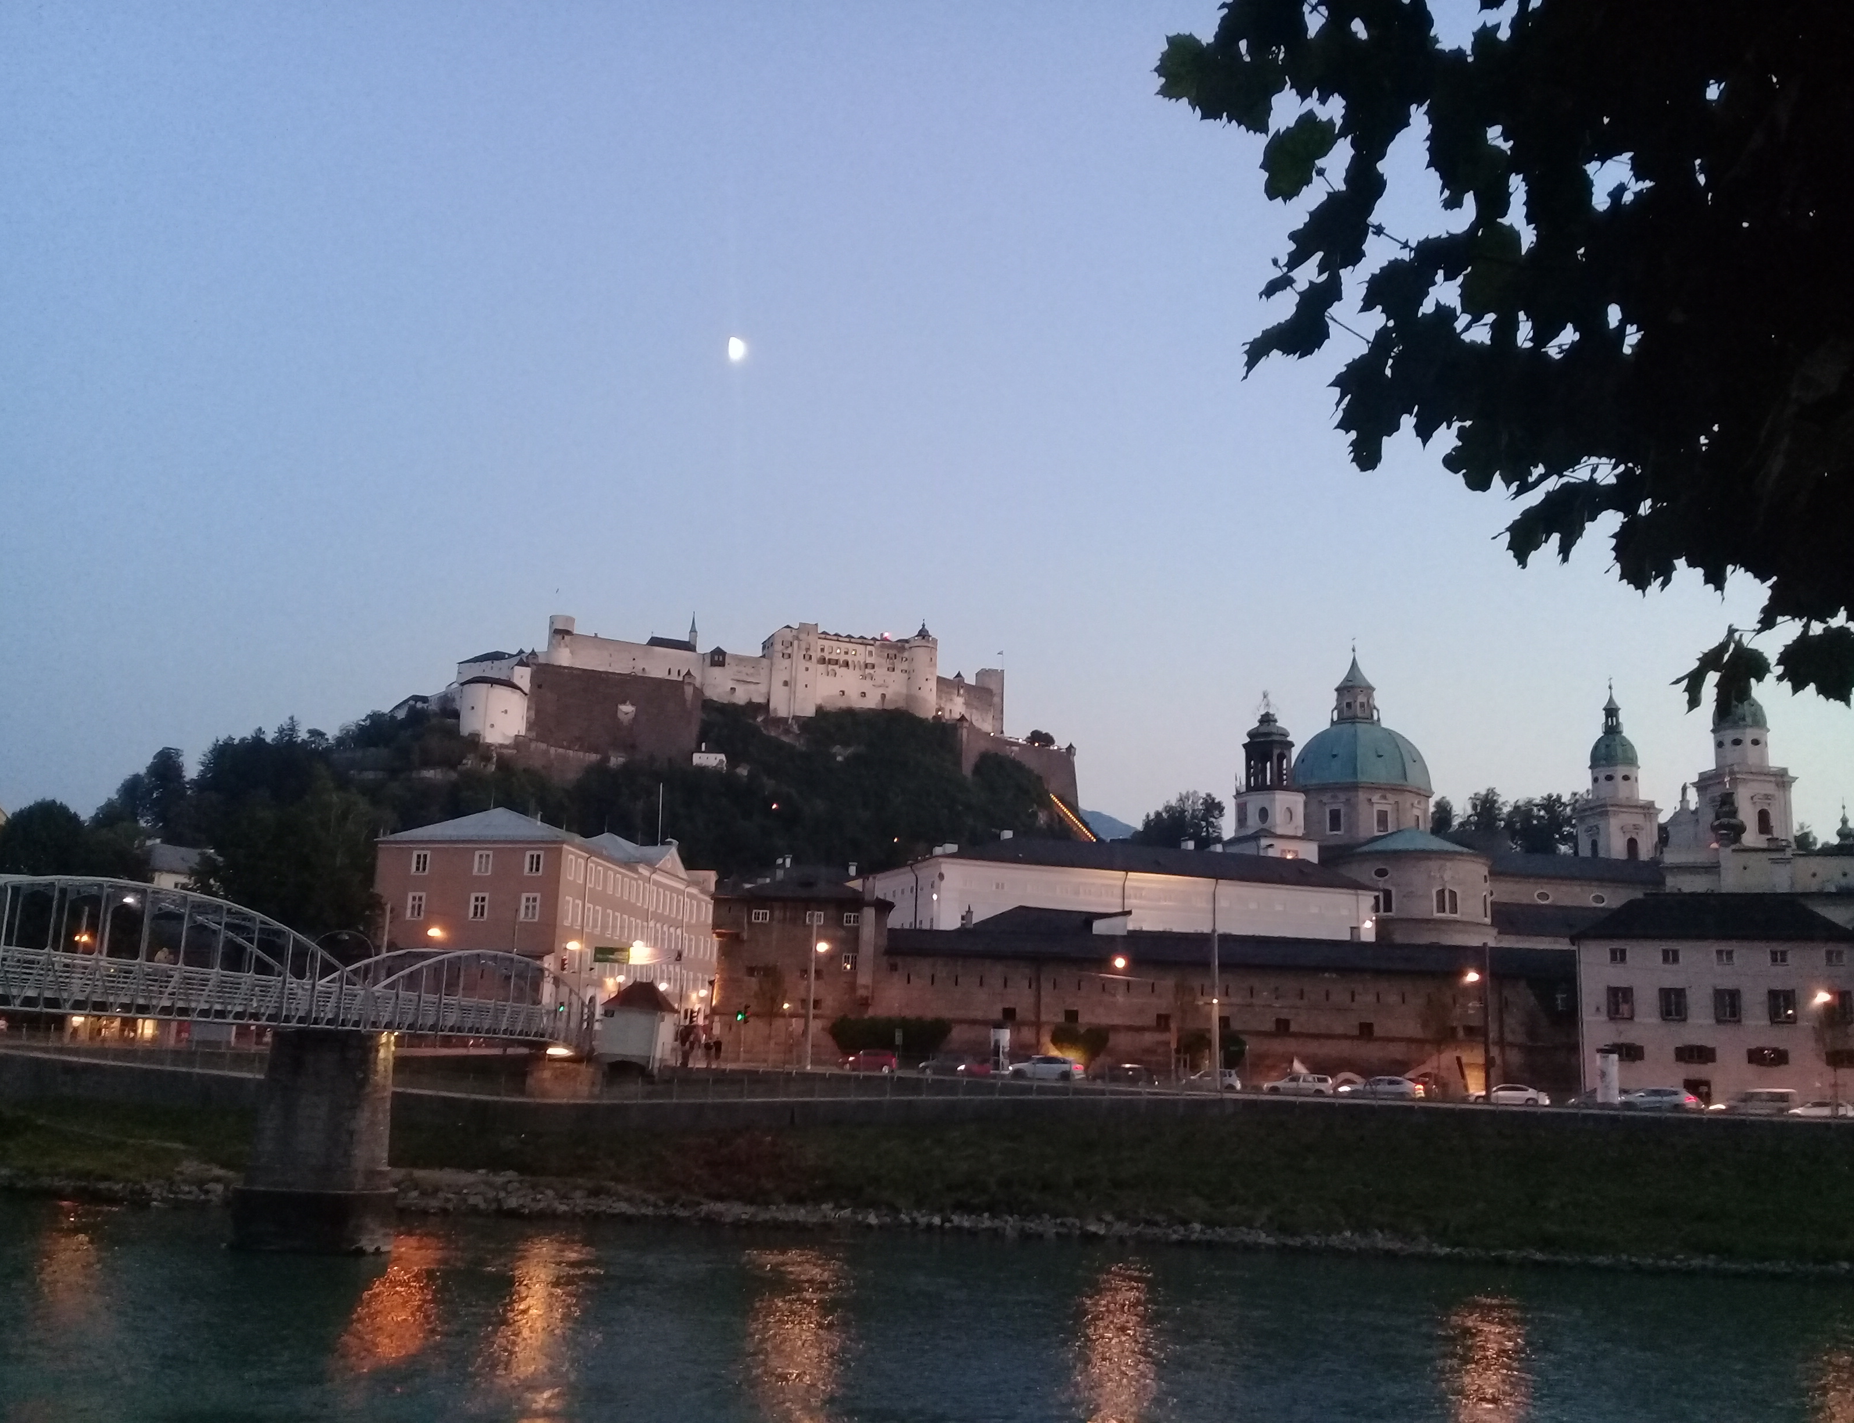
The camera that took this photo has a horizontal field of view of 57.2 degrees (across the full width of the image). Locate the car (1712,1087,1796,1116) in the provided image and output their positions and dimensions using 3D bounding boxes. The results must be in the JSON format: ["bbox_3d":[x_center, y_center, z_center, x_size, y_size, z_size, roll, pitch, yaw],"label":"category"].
[{"bbox_3d":[48.678,23.048,100.000,4.650,1.880,1.850,-1,-12,13],"label":"car"}]

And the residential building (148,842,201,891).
[{"bbox_3d":[-113.632,24.904,254.549,11.000,10.000,9.000,9,-14,-32],"label":"residential building"}]

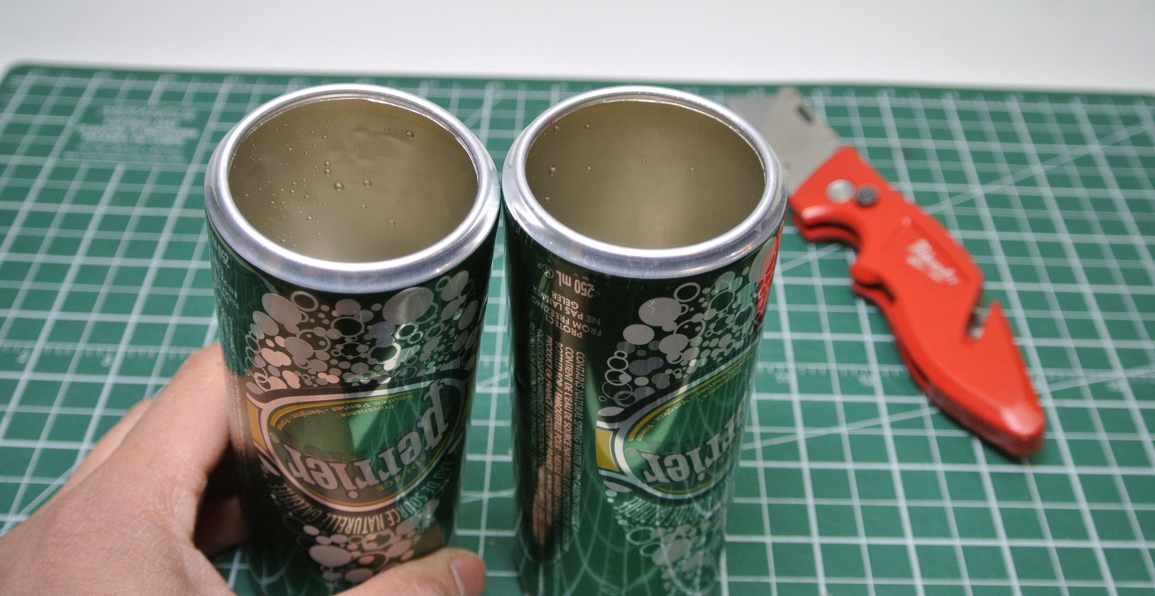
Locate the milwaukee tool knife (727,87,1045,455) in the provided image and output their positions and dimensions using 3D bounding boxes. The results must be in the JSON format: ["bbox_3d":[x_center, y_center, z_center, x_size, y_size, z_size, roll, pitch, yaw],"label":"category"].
[{"bbox_3d":[0.099,-0.019,0.411,0.040,0.017,0.181,-14,46,-16],"label":"milwaukee tool knife"}]

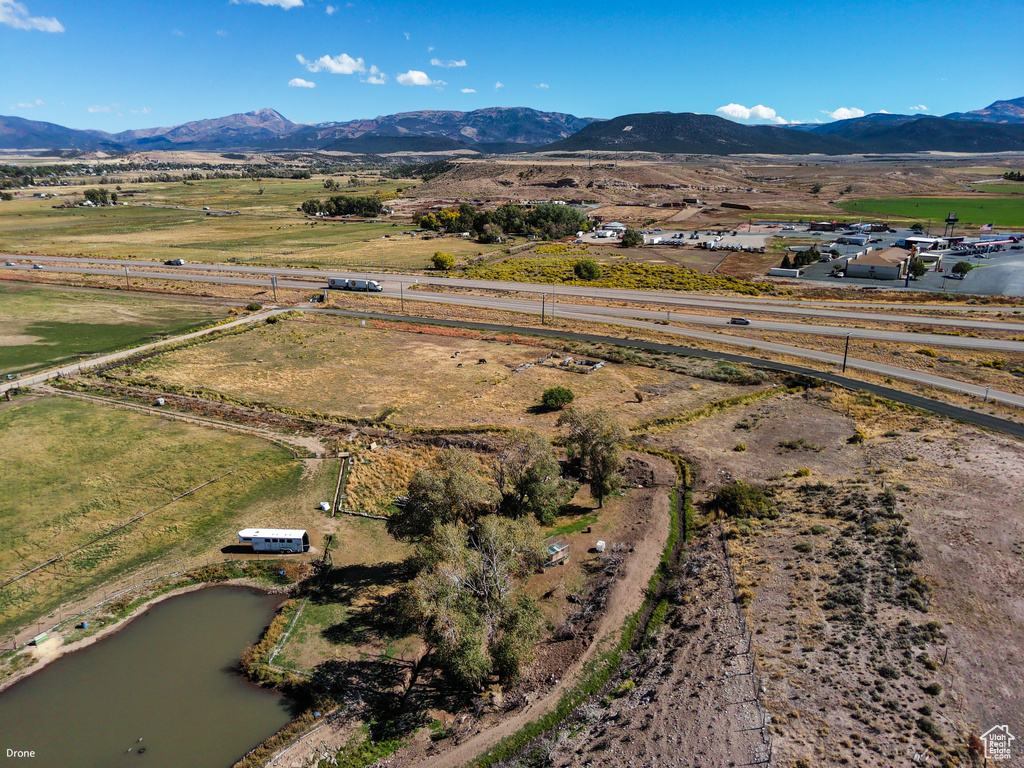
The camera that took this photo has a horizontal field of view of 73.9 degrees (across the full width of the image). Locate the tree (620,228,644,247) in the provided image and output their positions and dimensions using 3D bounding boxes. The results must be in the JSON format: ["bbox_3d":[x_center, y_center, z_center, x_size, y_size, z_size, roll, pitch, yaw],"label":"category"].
[{"bbox_3d":[74.014,-89.745,417.918,13.000,10.800,12.500,0,18,0],"label":"tree"}]

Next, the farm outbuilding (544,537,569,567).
[{"bbox_3d":[5.677,23.817,97.658,4.500,1.700,2.900,-15,23,-40],"label":"farm outbuilding"}]

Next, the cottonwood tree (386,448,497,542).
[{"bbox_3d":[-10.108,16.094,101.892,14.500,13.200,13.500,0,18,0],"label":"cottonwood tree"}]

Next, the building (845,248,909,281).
[{"bbox_3d":[175.083,-57.154,323.732,22.500,8.600,40.000,11,21,31],"label":"building"}]

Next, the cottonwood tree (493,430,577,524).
[{"bbox_3d":[3.304,14.391,104.566,12.600,14.800,11.800,0,18,0],"label":"cottonwood tree"}]

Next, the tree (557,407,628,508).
[{"bbox_3d":[12.776,12.237,107.986,11.200,16.800,10.600,0,18,0],"label":"tree"}]

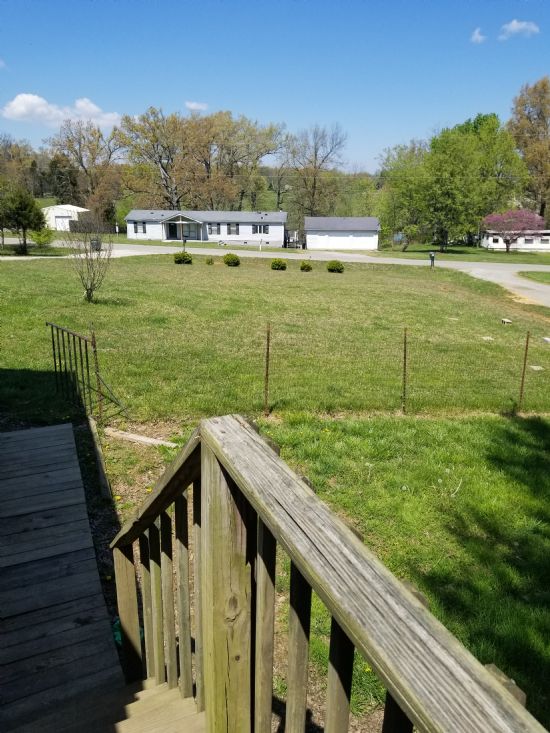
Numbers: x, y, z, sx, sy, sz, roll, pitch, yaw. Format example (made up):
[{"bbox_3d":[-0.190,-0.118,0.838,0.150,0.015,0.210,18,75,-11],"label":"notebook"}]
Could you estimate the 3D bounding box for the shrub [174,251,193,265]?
[{"bbox_3d":[-6.202,-7.377,37.400,1.200,0.860,1.150,1,16,0],"label":"shrub"}]

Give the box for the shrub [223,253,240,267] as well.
[{"bbox_3d":[-2.843,-7.061,36.400,1.100,0.880,1.080,1,16,0],"label":"shrub"}]

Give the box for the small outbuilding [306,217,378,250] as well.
[{"bbox_3d":[8.500,-16.818,69.347,9.000,3.750,6.600,2,16,4],"label":"small outbuilding"}]

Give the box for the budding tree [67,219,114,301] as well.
[{"bbox_3d":[-6.290,-3.583,18.700,1.500,2.650,1.450,1,16,0],"label":"budding tree"}]

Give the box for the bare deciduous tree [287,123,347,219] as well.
[{"bbox_3d":[6.336,-28.575,86.485,8.800,17.709,8.500,1,16,0],"label":"bare deciduous tree"}]

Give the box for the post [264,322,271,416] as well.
[{"bbox_3d":[-0.097,0.041,7.450,0.050,1.300,0.050,1,16,0],"label":"post"}]

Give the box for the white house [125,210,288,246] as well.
[{"bbox_3d":[-8.628,-18.680,74.133,20.800,4.350,8.900,1,16,1],"label":"white house"}]

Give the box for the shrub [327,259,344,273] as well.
[{"bbox_3d":[3.824,-6.371,34.800,1.100,0.820,1.080,1,16,0],"label":"shrub"}]

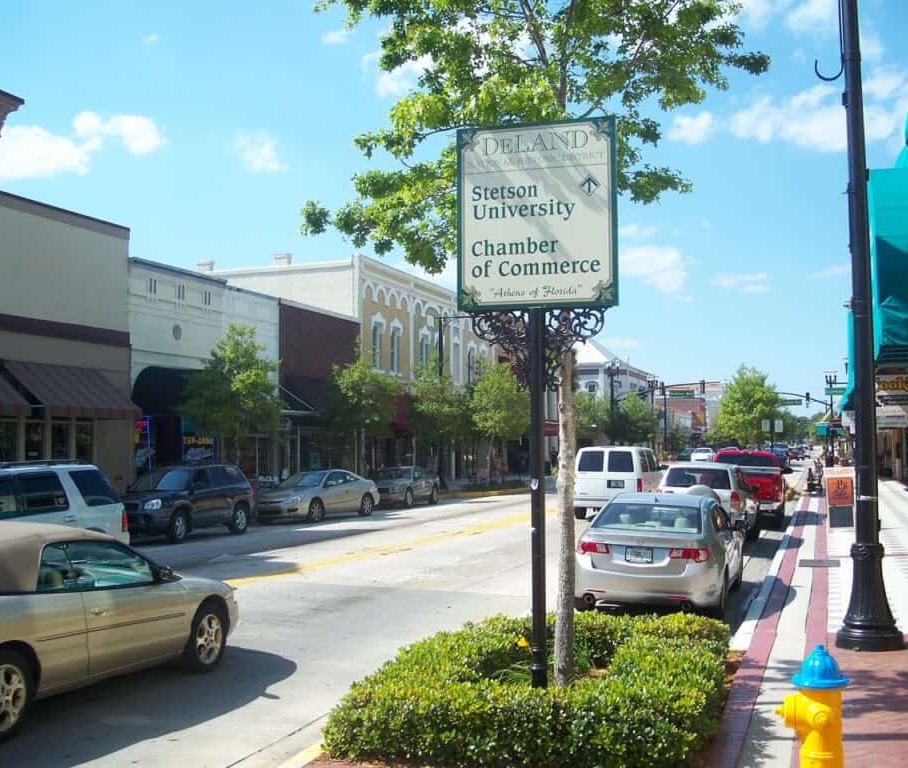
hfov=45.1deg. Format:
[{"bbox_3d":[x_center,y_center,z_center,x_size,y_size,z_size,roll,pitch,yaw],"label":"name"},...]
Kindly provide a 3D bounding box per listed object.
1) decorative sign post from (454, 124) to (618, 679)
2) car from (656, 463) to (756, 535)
[{"bbox_3d":[0.635,0.210,7.986,1.218,4.282,0.140,-1,-3,19],"label":"decorative sign post"},{"bbox_3d":[5.653,2.570,24.169,1.810,1.700,4.550,-1,-3,19],"label":"car"}]

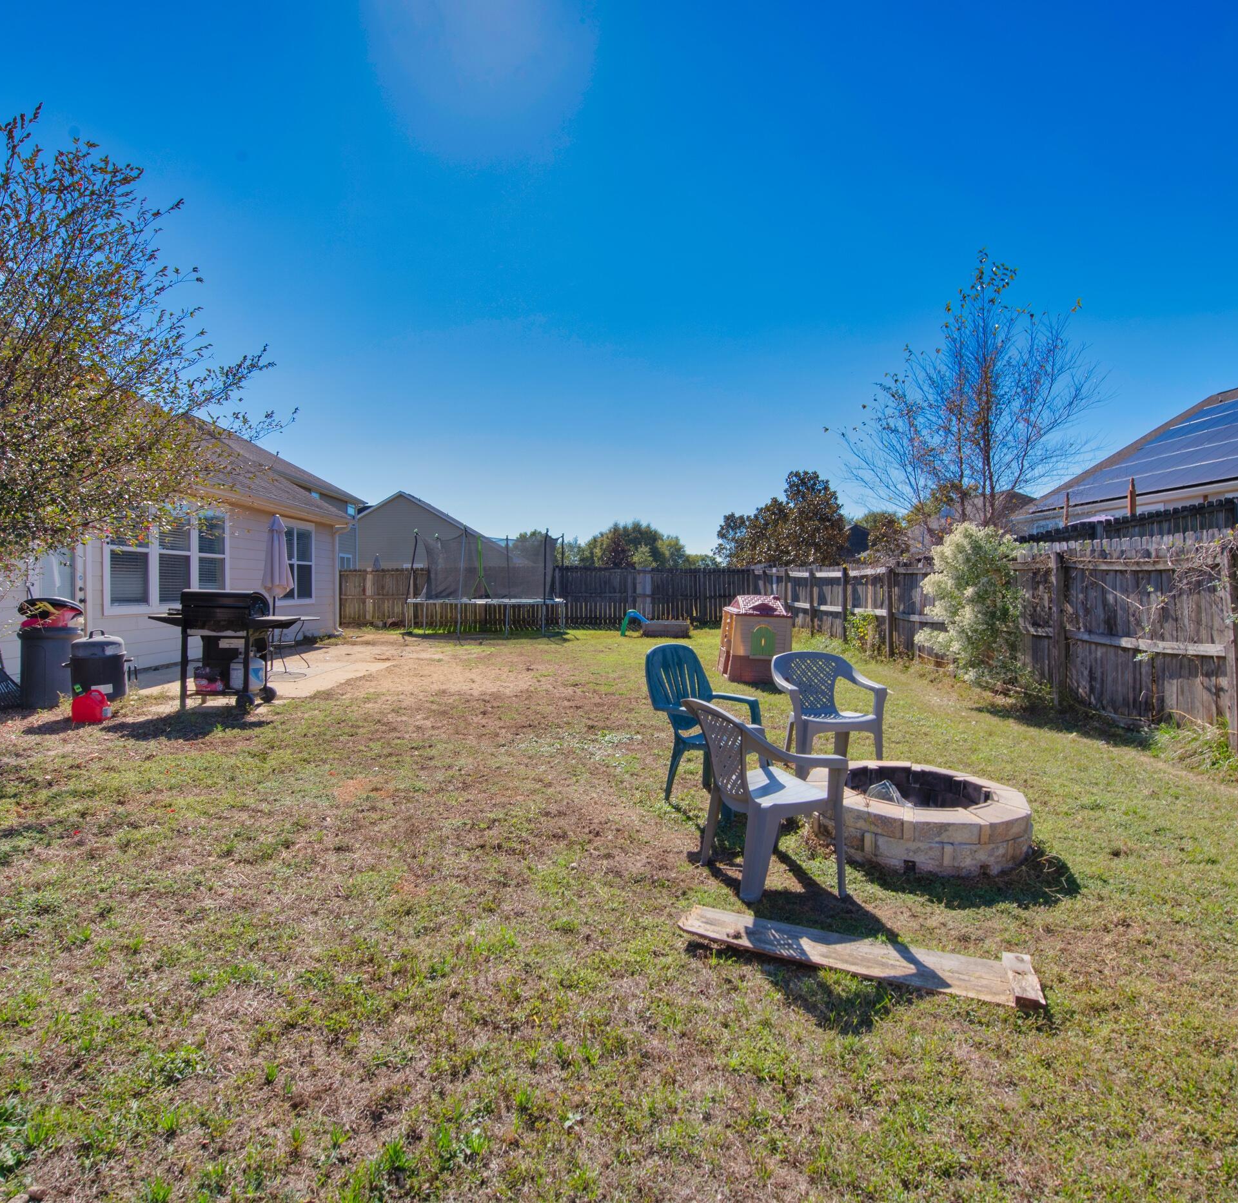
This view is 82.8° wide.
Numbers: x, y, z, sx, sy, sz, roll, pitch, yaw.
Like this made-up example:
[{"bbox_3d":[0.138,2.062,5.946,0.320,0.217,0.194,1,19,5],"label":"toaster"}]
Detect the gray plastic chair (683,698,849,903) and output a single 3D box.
[{"bbox_3d":[0.627,0.866,3.263,0.620,0.845,0.680,-1,2,-18],"label":"gray plastic chair"}]

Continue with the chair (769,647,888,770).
[{"bbox_3d":[1.496,0.809,5.109,0.680,0.845,0.620,0,2,-10],"label":"chair"}]

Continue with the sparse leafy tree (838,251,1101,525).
[{"bbox_3d":[7.000,-2.995,13.914,5.200,7.900,5.200,0,2,0],"label":"sparse leafy tree"}]

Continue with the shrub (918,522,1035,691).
[{"bbox_3d":[4.550,0.058,9.056,0.850,2.100,1.600,0,2,0],"label":"shrub"}]

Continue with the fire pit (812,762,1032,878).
[{"bbox_3d":[1.608,1.141,3.825,1.120,0.260,1.120,0,2,0],"label":"fire pit"}]

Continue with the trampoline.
[{"bbox_3d":[-3.340,-0.465,17.494,3.950,2.680,3.950,0,2,0],"label":"trampoline"}]

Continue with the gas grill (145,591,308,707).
[{"bbox_3d":[-3.840,0.443,6.967,1.420,1.160,0.600,0,2,4],"label":"gas grill"}]

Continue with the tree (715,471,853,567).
[{"bbox_3d":[6.350,-2.250,26.943,5.200,5.600,5.000,0,2,0],"label":"tree"}]

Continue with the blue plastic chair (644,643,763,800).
[{"bbox_3d":[0.609,0.792,4.450,0.660,0.920,0.620,1,2,38],"label":"blue plastic chair"}]

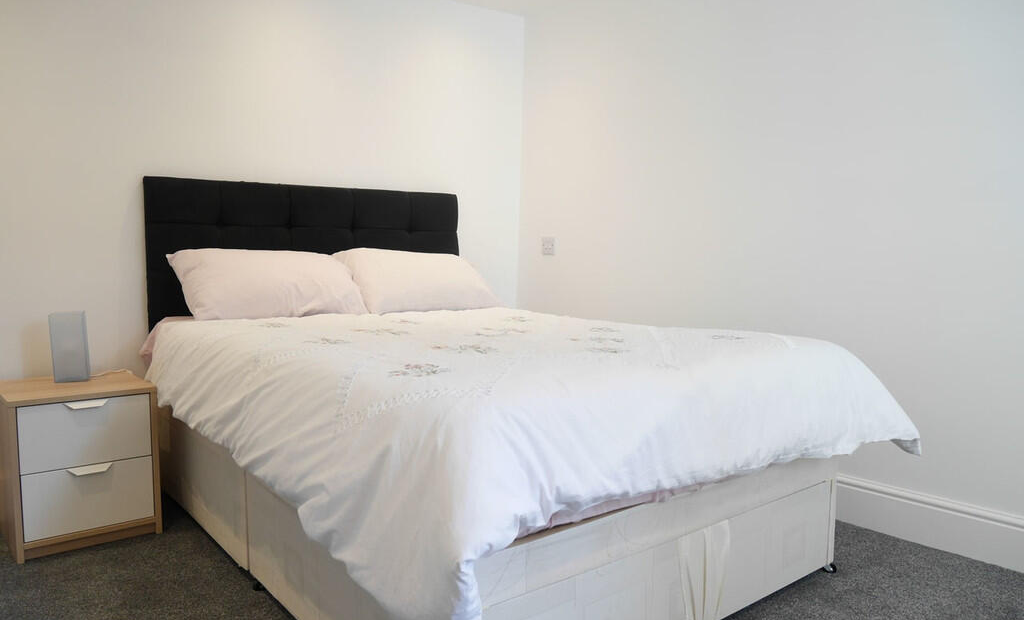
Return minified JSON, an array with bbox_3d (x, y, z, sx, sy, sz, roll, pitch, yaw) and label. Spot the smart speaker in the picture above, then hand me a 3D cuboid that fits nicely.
[{"bbox_3d":[-1.475,0.124,2.577,0.093,0.222,0.090,-2,6,-21],"label":"smart speaker"}]

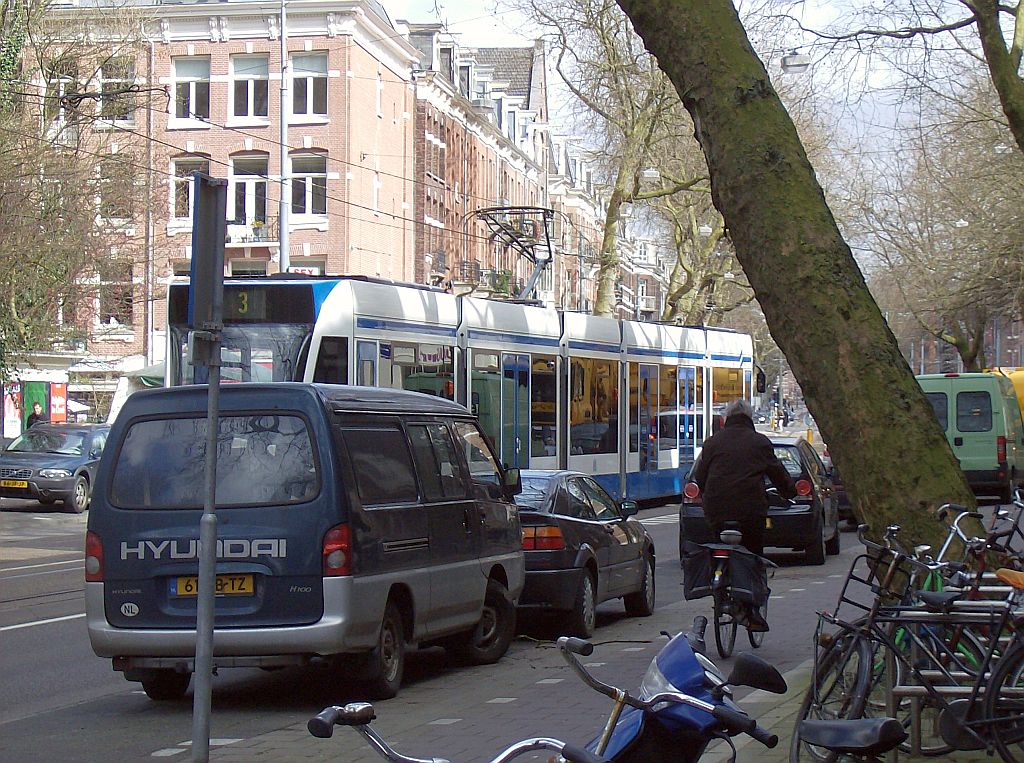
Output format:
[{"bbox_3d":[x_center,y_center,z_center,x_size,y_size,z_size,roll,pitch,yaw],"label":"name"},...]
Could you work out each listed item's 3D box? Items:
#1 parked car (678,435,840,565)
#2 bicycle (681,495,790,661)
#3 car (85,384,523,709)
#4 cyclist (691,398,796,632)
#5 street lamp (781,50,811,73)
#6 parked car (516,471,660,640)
[{"bbox_3d":[3.021,1.406,35.442,1.670,1.460,3.900,-1,-1,10],"label":"parked car"},{"bbox_3d":[1.633,1.404,21.308,0.600,1.140,1.780,-1,-1,15],"label":"bicycle"},{"bbox_3d":[-1.221,1.030,19.895,1.720,1.970,4.660,-1,-1,14],"label":"car"},{"bbox_3d":[1.659,0.946,21.150,0.600,1.700,0.850,-1,-1,15],"label":"cyclist"},{"bbox_3d":[5.293,-5.954,55.000,0.500,0.440,0.400,-1,-1,8],"label":"street lamp"},{"bbox_3d":[0.124,1.397,24.745,1.700,1.320,4.050,-1,-1,14],"label":"parked car"}]

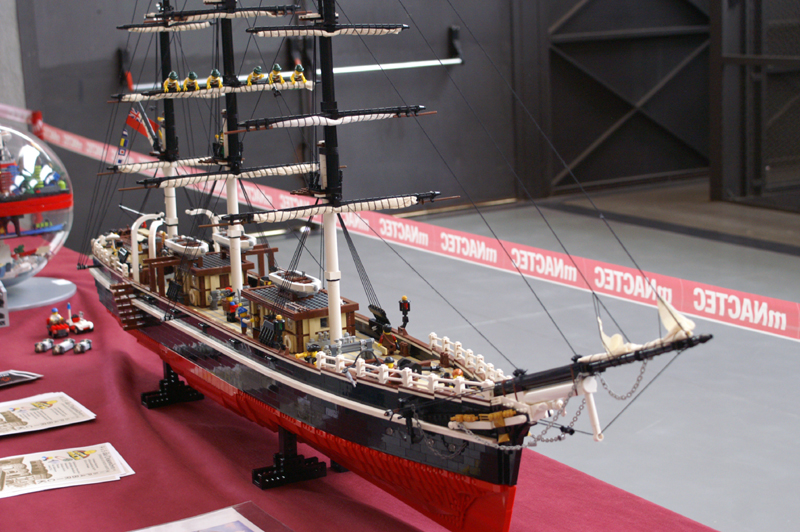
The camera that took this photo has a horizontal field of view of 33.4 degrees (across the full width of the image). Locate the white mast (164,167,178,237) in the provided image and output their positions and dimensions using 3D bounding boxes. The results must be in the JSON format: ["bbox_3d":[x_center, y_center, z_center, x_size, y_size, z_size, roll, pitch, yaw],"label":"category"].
[{"bbox_3d":[-0.360,-0.091,2.092,0.016,0.124,0.016,-9,14,-30],"label":"white mast"}]

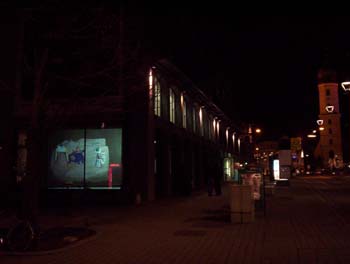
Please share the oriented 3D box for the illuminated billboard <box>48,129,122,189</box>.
[{"bbox_3d":[-3.961,1.183,17.000,3.380,2.650,0.150,-1,-5,7],"label":"illuminated billboard"}]

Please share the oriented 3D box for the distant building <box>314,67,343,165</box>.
[{"bbox_3d":[74.240,-6.006,185.000,11.000,48.000,11.000,-2,-6,20],"label":"distant building"}]

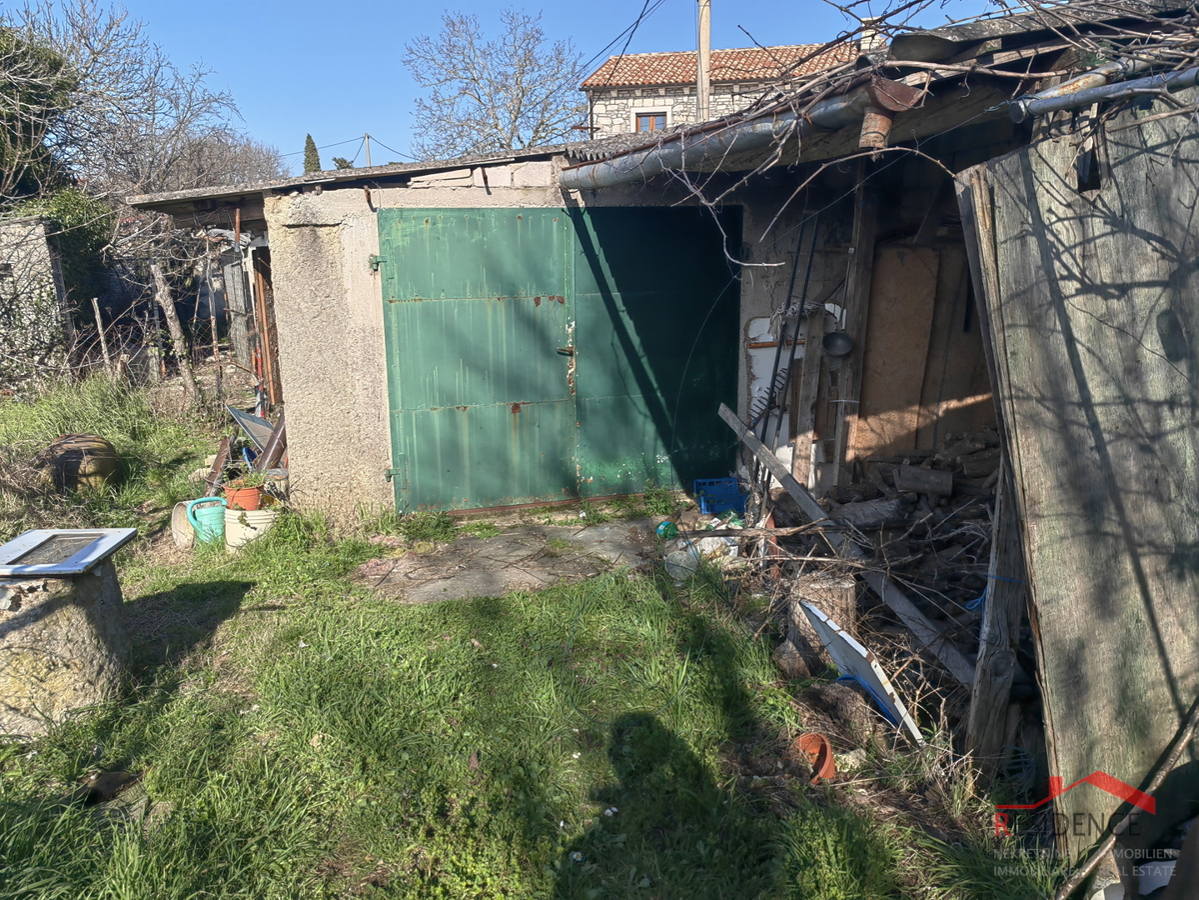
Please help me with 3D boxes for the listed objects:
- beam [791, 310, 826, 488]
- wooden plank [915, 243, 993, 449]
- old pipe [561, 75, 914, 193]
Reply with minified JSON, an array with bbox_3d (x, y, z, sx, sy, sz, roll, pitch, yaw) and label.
[{"bbox_3d":[1.484,-0.333,6.669,0.120,1.317,0.045,3,4,-14],"label":"beam"},{"bbox_3d":[2.739,-0.741,7.112,0.580,1.620,0.030,-1,11,-13],"label":"wooden plank"},{"bbox_3d":[0.235,-1.232,4.027,0.150,0.200,3.854,-4,14,-13],"label":"old pipe"}]

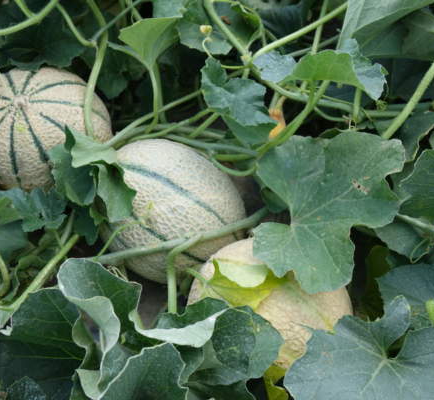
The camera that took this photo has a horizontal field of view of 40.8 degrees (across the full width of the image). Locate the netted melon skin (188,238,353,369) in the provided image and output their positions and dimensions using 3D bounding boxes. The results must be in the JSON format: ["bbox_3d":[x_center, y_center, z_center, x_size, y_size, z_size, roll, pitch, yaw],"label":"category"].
[{"bbox_3d":[0.058,0.113,0.630,0.172,0.147,0.147,8,55,6],"label":"netted melon skin"}]

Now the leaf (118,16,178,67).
[{"bbox_3d":[-0.081,-0.188,0.690,0.074,0.064,0.040,0,23,0],"label":"leaf"}]

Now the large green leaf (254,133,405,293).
[{"bbox_3d":[0.113,0.013,0.585,0.150,0.045,0.158,1,66,-3],"label":"large green leaf"}]

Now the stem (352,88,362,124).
[{"bbox_3d":[0.176,-0.117,0.735,0.009,0.049,0.009,-4,38,0],"label":"stem"}]

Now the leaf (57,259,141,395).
[{"bbox_3d":[-0.102,0.109,0.505,0.073,0.060,0.090,0,48,0],"label":"leaf"}]

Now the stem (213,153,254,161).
[{"bbox_3d":[0.018,-0.048,0.650,0.045,0.008,0.009,0,48,0],"label":"stem"}]

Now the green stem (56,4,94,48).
[{"bbox_3d":[-0.171,-0.208,0.700,0.016,0.070,0.013,-34,20,14],"label":"green stem"}]

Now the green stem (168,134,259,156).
[{"bbox_3d":[-0.007,-0.063,0.665,0.111,0.014,0.014,12,45,16],"label":"green stem"}]

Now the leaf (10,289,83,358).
[{"bbox_3d":[-0.155,0.111,0.530,0.070,0.032,0.058,0,48,0],"label":"leaf"}]

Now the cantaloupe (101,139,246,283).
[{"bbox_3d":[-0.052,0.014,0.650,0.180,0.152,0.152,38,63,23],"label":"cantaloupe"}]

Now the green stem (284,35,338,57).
[{"bbox_3d":[0.128,-0.207,0.780,0.078,0.011,0.012,-21,58,-14],"label":"green stem"}]

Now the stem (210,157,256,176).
[{"bbox_3d":[0.017,-0.036,0.630,0.050,0.014,0.020,0,55,0],"label":"stem"}]

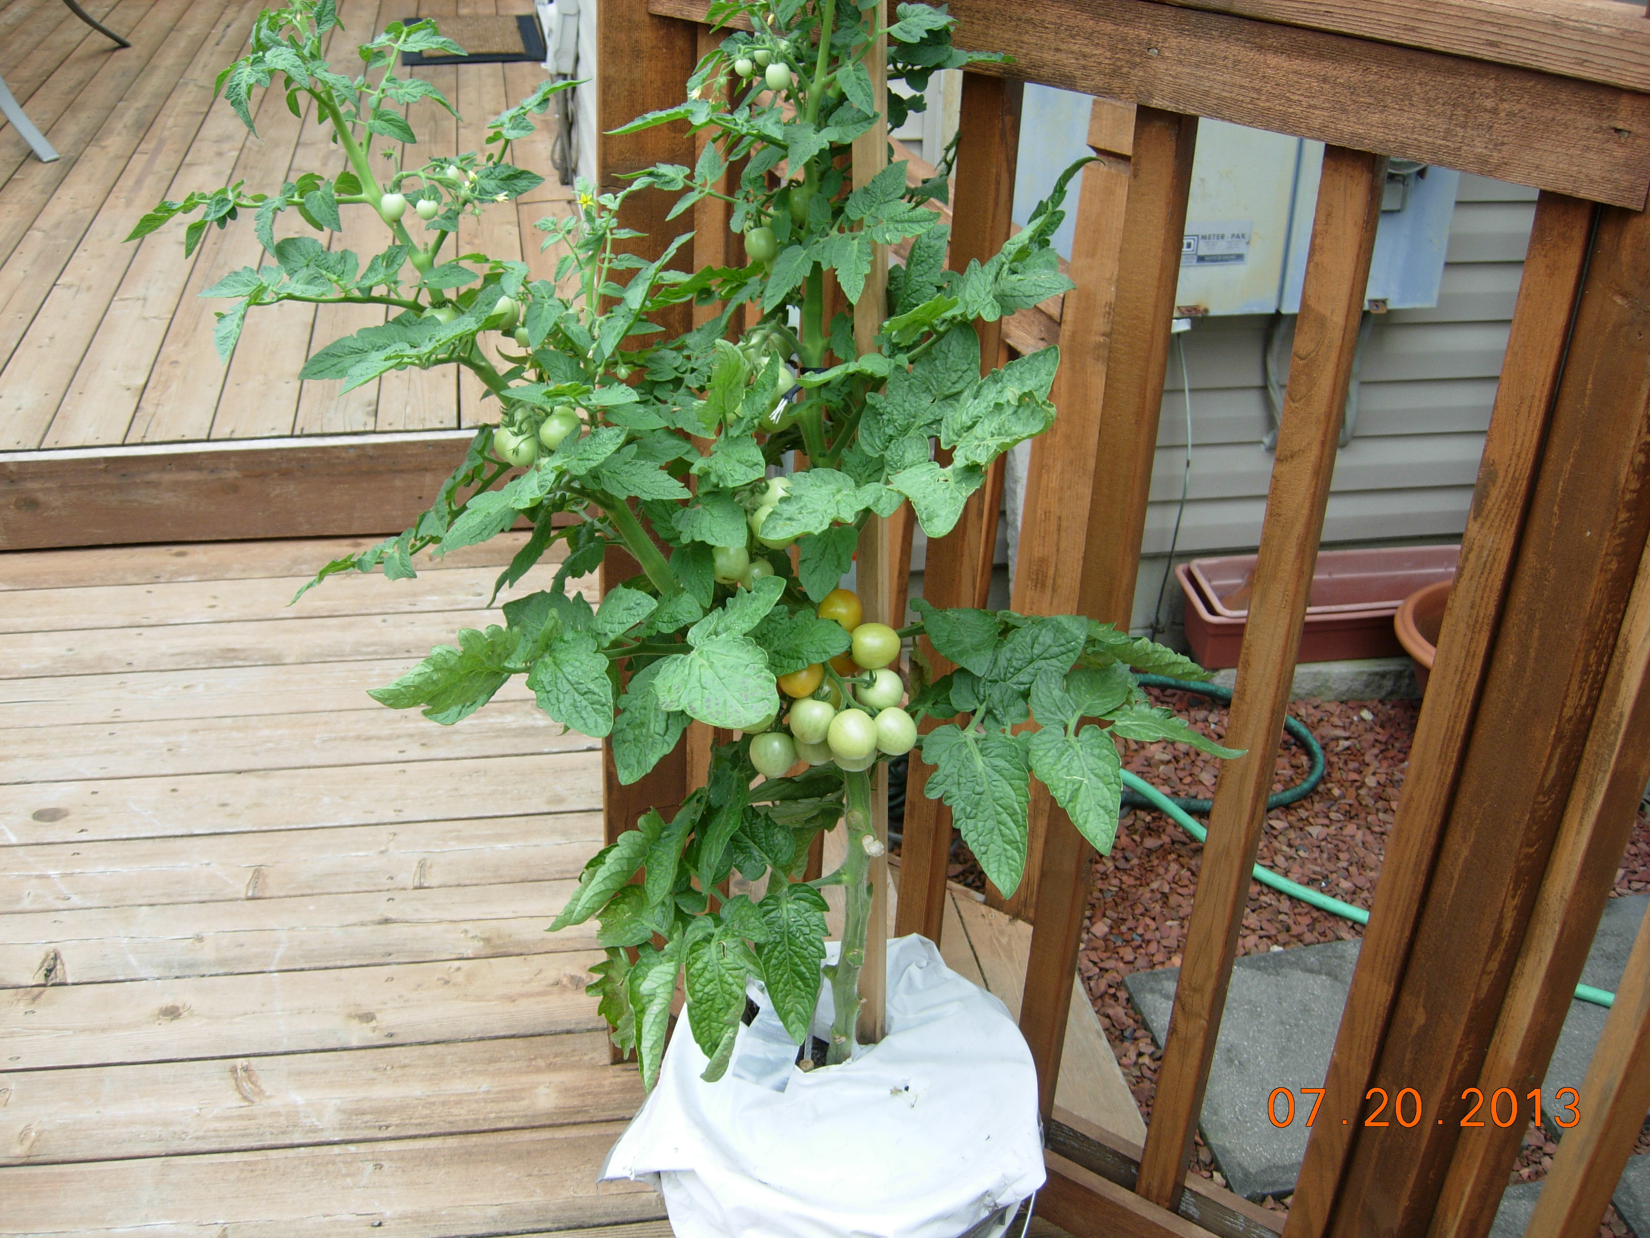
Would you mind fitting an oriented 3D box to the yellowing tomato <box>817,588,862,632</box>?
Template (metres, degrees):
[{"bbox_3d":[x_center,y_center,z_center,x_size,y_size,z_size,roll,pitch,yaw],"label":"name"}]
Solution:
[{"bbox_3d":[0.012,-0.006,1.280,0.033,0.033,0.033,3,29,0],"label":"yellowing tomato"}]

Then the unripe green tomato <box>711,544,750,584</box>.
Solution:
[{"bbox_3d":[-0.062,-0.038,1.125,0.027,0.028,0.027,3,29,0],"label":"unripe green tomato"}]

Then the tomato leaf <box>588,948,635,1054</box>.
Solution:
[{"bbox_3d":[-0.163,0.297,1.330,0.043,0.081,0.020,-7,1,14],"label":"tomato leaf"}]

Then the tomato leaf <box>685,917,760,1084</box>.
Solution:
[{"bbox_3d":[-0.075,0.281,1.265,0.054,0.128,0.028,6,8,2],"label":"tomato leaf"}]

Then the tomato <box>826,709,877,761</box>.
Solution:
[{"bbox_3d":[0.020,0.084,1.245,0.036,0.037,0.036,3,29,0],"label":"tomato"}]

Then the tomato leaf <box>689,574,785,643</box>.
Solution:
[{"bbox_3d":[-0.059,-0.007,1.150,0.073,0.018,0.027,-36,77,-10],"label":"tomato leaf"}]

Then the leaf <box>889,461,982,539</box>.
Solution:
[{"bbox_3d":[0.073,-0.079,1.140,0.060,0.050,0.018,5,-11,-3],"label":"leaf"}]

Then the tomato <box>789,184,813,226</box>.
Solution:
[{"bbox_3d":[-0.014,-0.269,1.110,0.022,0.025,0.022,3,29,0],"label":"tomato"}]

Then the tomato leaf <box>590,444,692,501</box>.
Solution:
[{"bbox_3d":[-0.117,-0.096,1.130,0.071,0.018,0.051,14,44,7],"label":"tomato leaf"}]

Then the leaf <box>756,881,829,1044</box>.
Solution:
[{"bbox_3d":[-0.026,0.274,1.370,0.059,0.130,0.030,0,-6,-3],"label":"leaf"}]

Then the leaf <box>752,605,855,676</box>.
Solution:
[{"bbox_3d":[-0.019,0.017,1.255,0.077,0.030,0.052,0,72,-3],"label":"leaf"}]

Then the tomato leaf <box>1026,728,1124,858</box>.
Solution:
[{"bbox_3d":[0.178,0.121,1.220,0.063,0.095,0.018,-16,5,-3],"label":"tomato leaf"}]

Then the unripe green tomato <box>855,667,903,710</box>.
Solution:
[{"bbox_3d":[0.041,0.053,1.272,0.035,0.034,0.035,3,29,0],"label":"unripe green tomato"}]

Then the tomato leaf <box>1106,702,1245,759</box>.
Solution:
[{"bbox_3d":[0.249,0.078,1.224,0.113,0.020,0.058,15,27,-9],"label":"tomato leaf"}]

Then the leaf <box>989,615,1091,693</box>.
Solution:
[{"bbox_3d":[0.154,0.024,1.226,0.093,0.020,0.048,-38,55,-23],"label":"leaf"}]

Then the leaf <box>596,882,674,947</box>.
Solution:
[{"bbox_3d":[-0.144,0.227,1.310,0.056,0.043,0.020,9,-6,9],"label":"leaf"}]

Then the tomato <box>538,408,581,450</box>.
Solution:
[{"bbox_3d":[-0.169,-0.120,1.090,0.028,0.028,0.028,3,29,0],"label":"tomato"}]

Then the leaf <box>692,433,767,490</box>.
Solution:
[{"bbox_3d":[-0.060,-0.097,1.065,0.050,0.016,0.042,18,55,13],"label":"leaf"}]

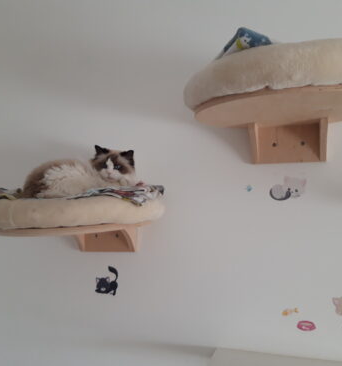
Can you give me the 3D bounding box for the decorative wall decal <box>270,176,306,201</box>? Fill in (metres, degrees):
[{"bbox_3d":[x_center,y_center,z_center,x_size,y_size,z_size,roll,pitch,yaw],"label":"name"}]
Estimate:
[{"bbox_3d":[0.363,0.018,1.135,0.111,0.076,0.008,-1,0,17],"label":"decorative wall decal"}]

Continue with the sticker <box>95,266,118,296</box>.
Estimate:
[{"bbox_3d":[-0.230,0.353,1.312,0.093,0.106,0.008,-1,0,17],"label":"sticker"}]

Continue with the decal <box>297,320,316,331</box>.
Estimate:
[{"bbox_3d":[0.415,0.439,1.119,0.056,0.032,0.008,-1,0,17],"label":"decal"}]

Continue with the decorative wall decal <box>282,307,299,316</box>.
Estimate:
[{"bbox_3d":[0.369,0.401,1.133,0.050,0.026,0.008,-1,0,17],"label":"decorative wall decal"}]

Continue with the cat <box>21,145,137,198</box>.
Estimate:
[{"bbox_3d":[-0.283,-0.015,1.092,0.360,0.185,0.210,-1,0,32],"label":"cat"}]

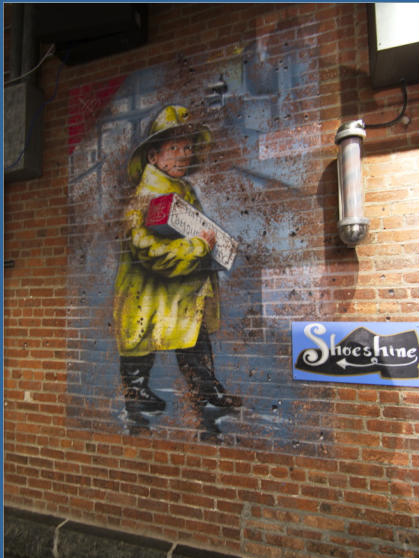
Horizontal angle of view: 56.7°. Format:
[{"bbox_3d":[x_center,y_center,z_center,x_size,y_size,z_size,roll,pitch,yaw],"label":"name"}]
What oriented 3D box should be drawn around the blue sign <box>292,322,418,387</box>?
[{"bbox_3d":[0.736,0.375,1.981,0.610,0.305,0.020,-2,-5,21],"label":"blue sign"}]

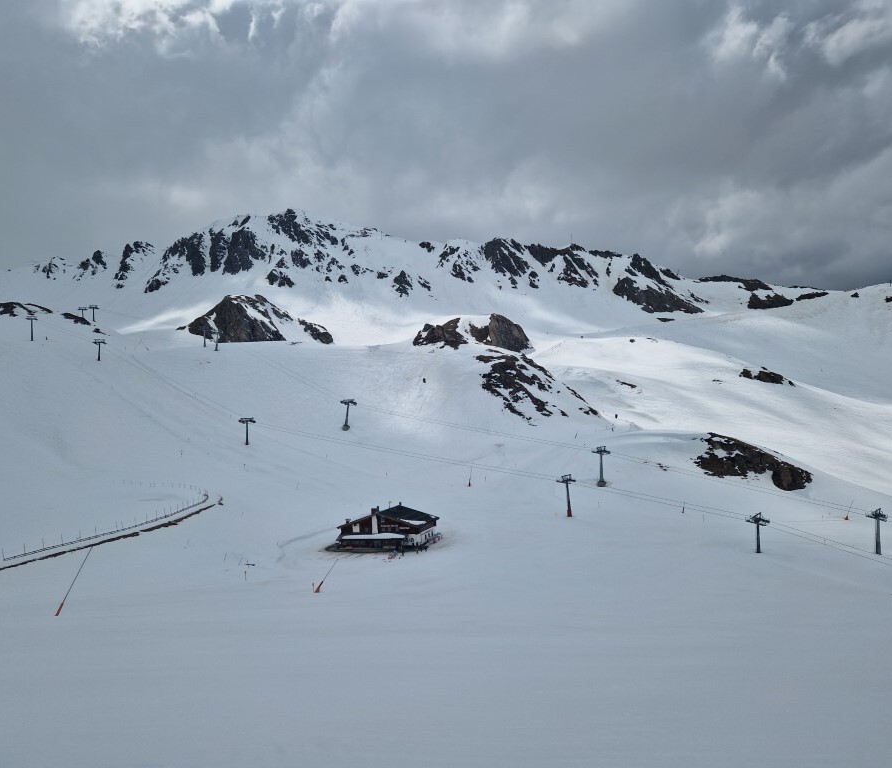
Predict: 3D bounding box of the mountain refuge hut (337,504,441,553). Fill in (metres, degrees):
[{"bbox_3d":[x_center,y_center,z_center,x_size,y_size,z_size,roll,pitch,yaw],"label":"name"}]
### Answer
[{"bbox_3d":[-16.450,40.480,193.180,23.910,9.930,23.970,-1,-4,13],"label":"mountain refuge hut"}]

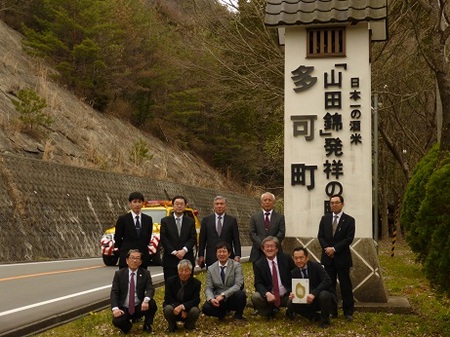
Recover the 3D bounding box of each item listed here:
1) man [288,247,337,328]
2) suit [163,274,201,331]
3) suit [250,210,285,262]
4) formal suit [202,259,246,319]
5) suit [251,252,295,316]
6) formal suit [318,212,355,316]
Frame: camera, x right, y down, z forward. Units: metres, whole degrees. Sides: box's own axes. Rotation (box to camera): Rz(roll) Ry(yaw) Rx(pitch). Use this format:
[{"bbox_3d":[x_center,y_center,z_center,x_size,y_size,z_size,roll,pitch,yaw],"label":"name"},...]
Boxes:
[{"bbox_3d":[1.100,1.460,9.800,0.610,0.980,0.760,-1,-3,15],"label":"man"},{"bbox_3d":[-0.541,1.645,9.700,0.490,0.680,0.640,0,-3,-6],"label":"suit"},{"bbox_3d":[0.591,1.294,10.850,0.500,1.400,0.300,0,-3,4],"label":"suit"},{"bbox_3d":[-0.006,1.474,9.700,0.530,0.750,0.660,0,-3,7],"label":"formal suit"},{"bbox_3d":[0.615,1.480,10.100,0.550,0.790,0.660,0,-3,-3],"label":"suit"},{"bbox_3d":[1.495,1.287,10.450,0.490,1.390,0.310,0,-3,10],"label":"formal suit"}]

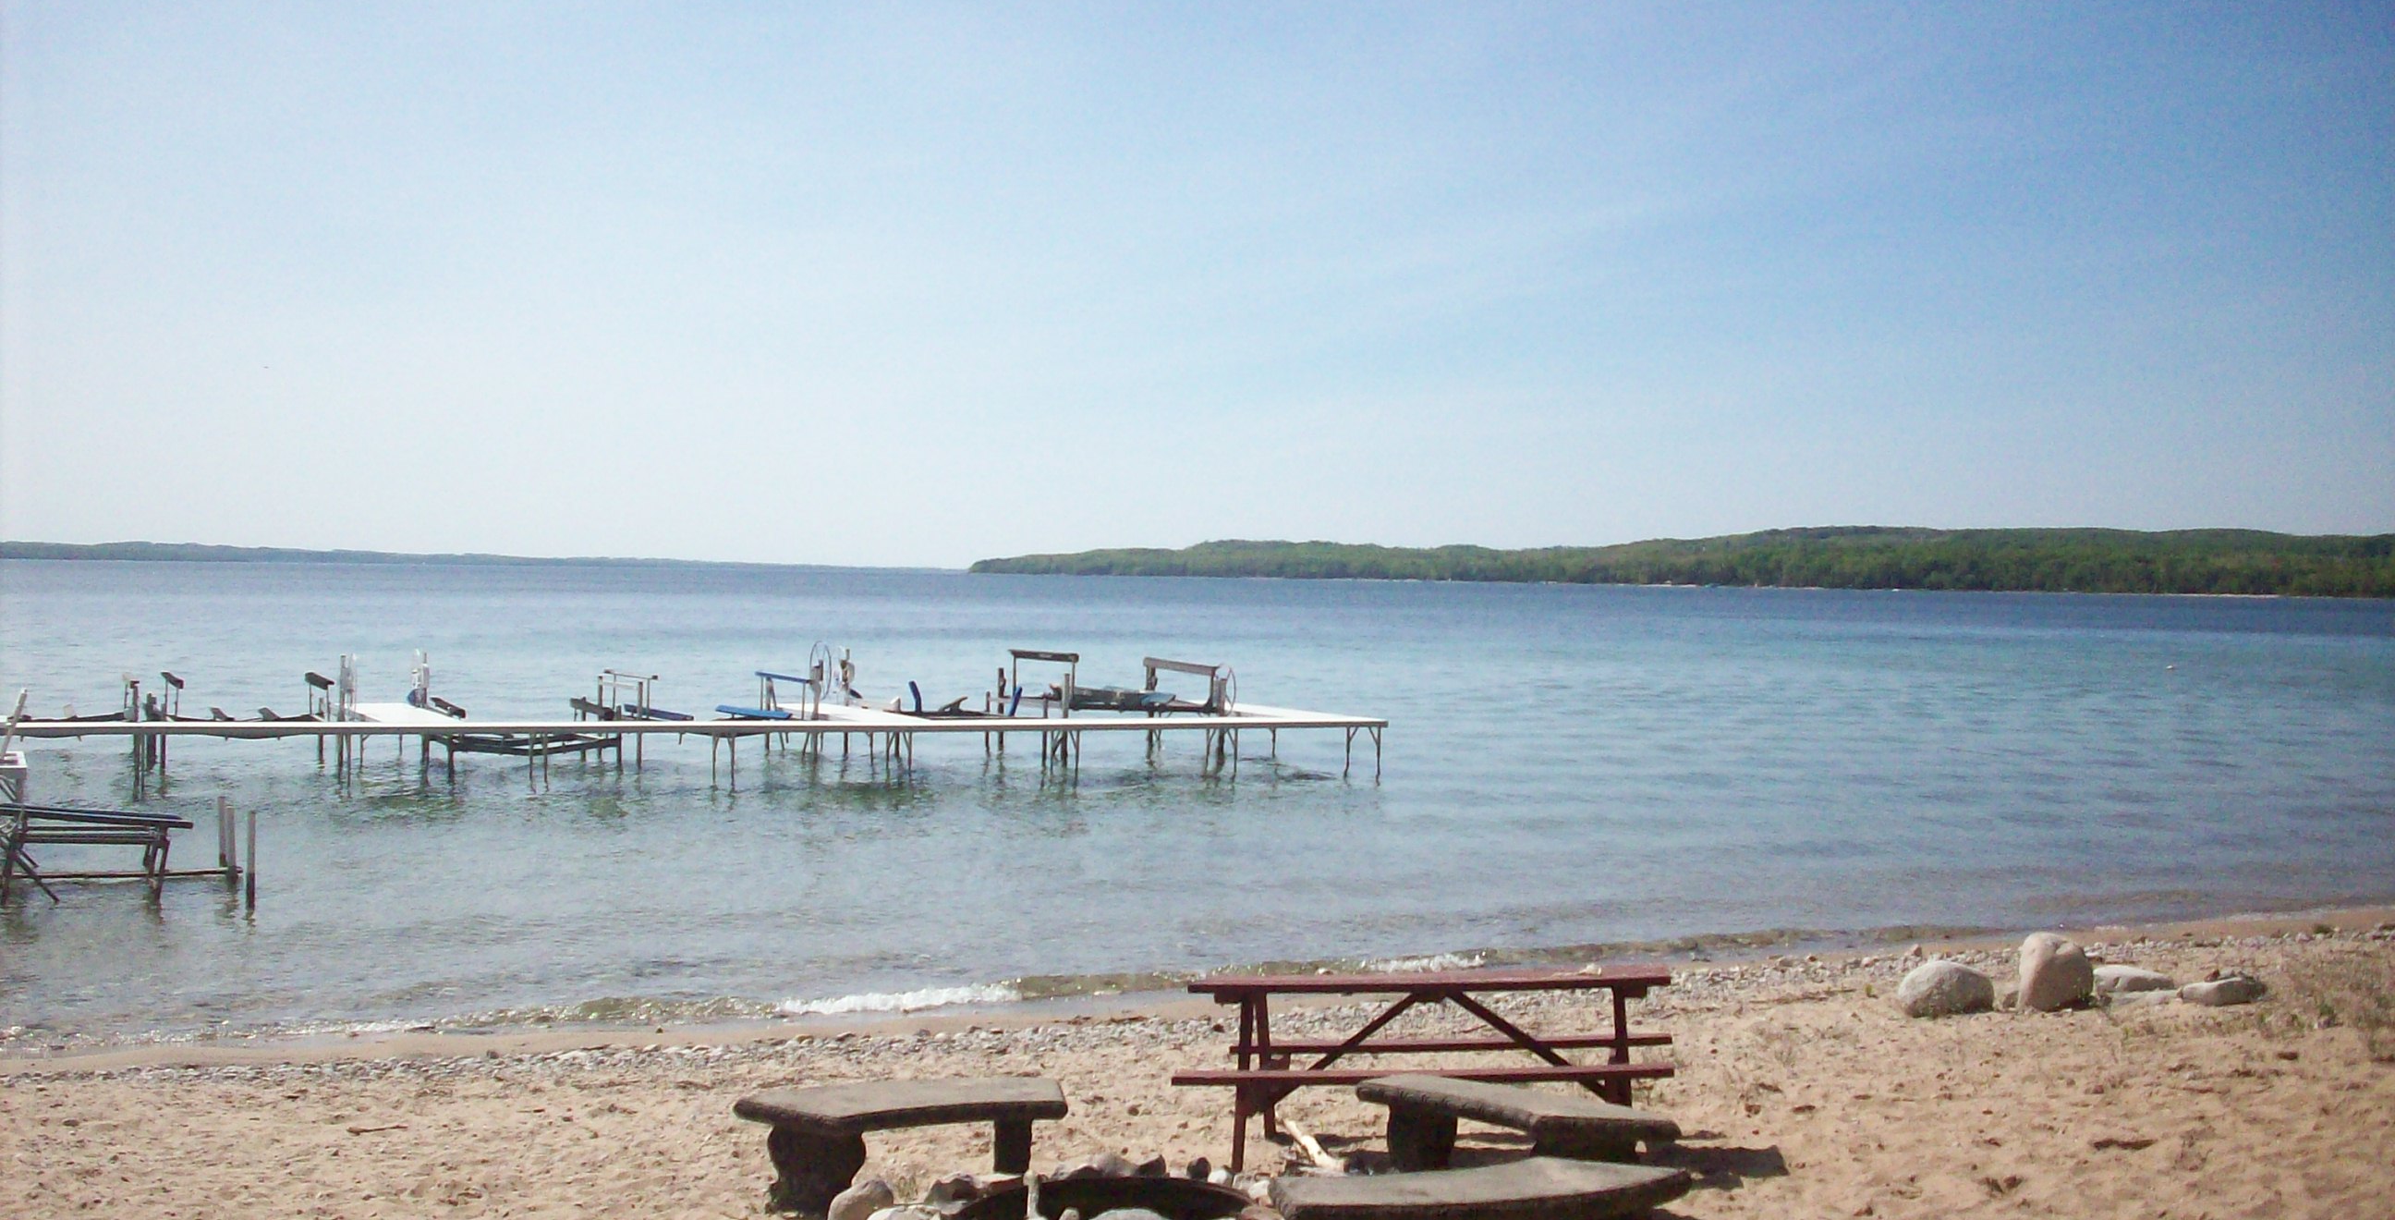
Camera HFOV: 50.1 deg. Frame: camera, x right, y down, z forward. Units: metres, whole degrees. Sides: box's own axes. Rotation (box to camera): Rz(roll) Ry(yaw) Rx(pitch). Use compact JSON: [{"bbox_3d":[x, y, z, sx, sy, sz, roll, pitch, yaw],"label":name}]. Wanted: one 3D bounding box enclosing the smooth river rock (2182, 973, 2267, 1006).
[{"bbox_3d":[6.420,2.375,16.000,0.520,0.175,0.360,1,1,22],"label":"smooth river rock"}]

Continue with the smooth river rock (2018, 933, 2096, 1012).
[{"bbox_3d":[5.390,2.264,16.050,0.475,0.480,0.420,1,1,19],"label":"smooth river rock"}]

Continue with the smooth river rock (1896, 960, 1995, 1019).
[{"bbox_3d":[4.479,2.273,15.321,0.580,0.330,0.440,1,1,16],"label":"smooth river rock"}]

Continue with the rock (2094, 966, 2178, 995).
[{"bbox_3d":[6.240,2.460,17.000,0.560,0.190,0.380,1,1,20],"label":"rock"}]

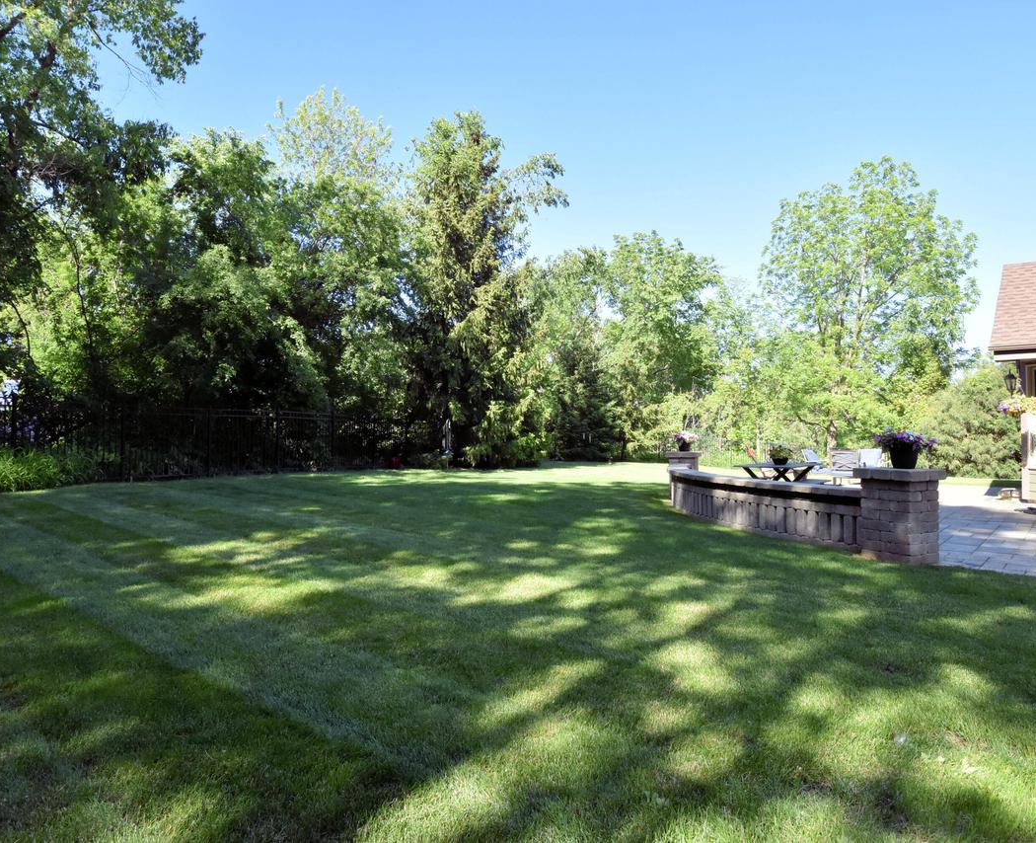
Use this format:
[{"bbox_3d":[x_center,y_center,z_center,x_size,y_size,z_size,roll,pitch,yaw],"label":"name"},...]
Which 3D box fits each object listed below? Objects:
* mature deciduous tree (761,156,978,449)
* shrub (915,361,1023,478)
[{"bbox_3d":[14.931,-4.588,28.420,9.000,13.000,8.600,0,-1,0],"label":"mature deciduous tree"},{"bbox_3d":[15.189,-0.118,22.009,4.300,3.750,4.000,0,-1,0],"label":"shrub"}]

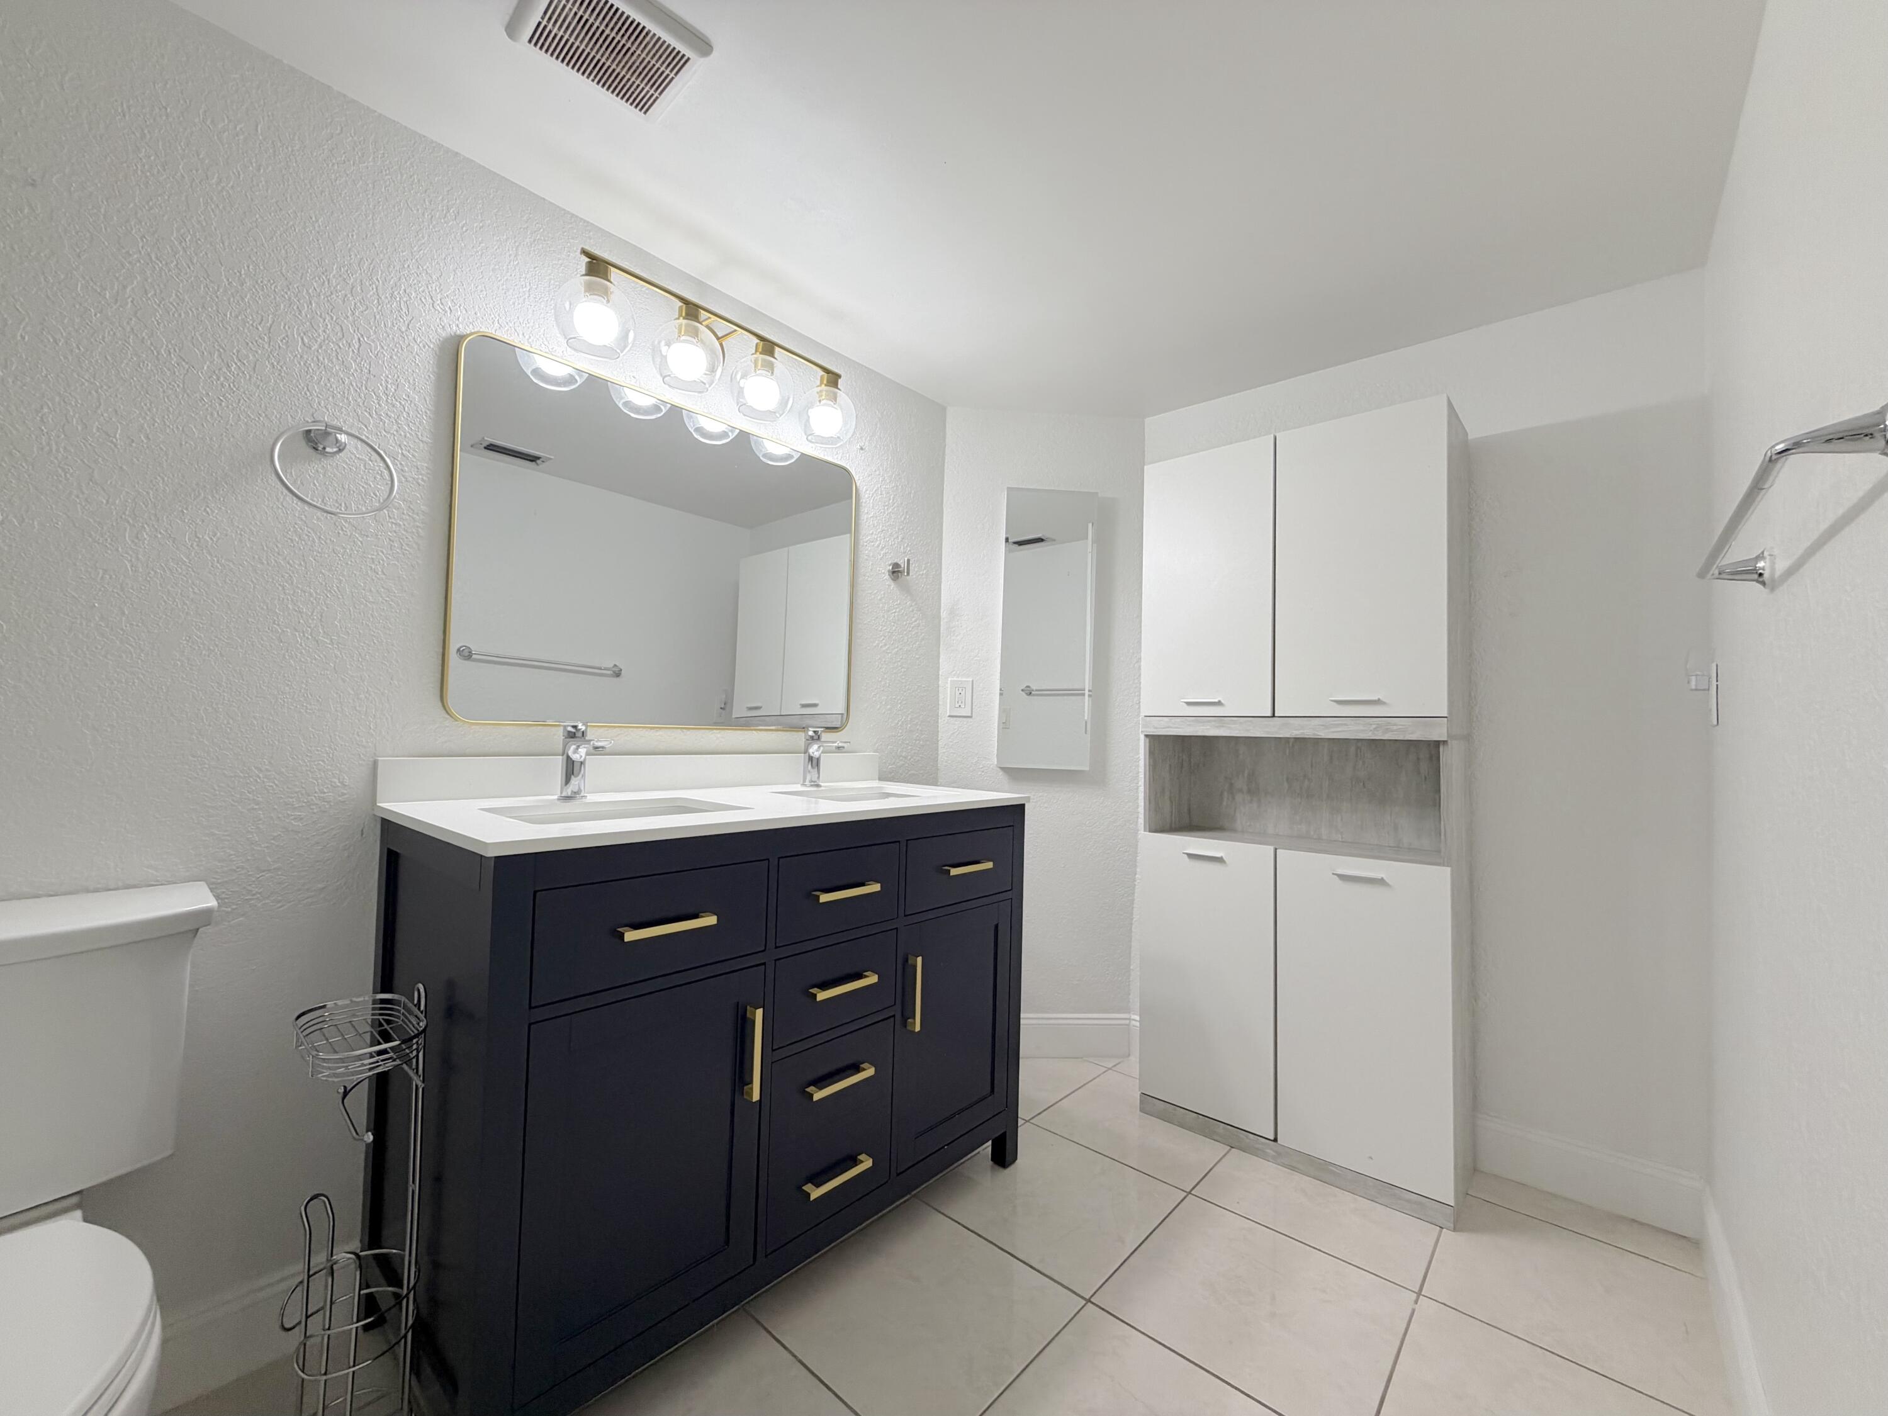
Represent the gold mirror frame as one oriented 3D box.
[{"bbox_3d":[-0.600,-0.332,1.827,0.028,0.763,1.010,-1,-3,41],"label":"gold mirror frame"}]

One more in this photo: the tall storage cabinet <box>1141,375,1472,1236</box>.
[{"bbox_3d":[0.937,0.220,2.029,0.733,1.822,0.322,-1,-3,42],"label":"tall storage cabinet"}]

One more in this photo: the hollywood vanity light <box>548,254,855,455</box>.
[{"bbox_3d":[-0.525,-0.809,1.799,0.188,0.203,0.764,-1,-3,41],"label":"hollywood vanity light"}]

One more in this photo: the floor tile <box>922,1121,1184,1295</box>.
[{"bbox_3d":[0.251,1.114,1.735,0.445,0.010,0.445,-1,-3,41],"label":"floor tile"}]

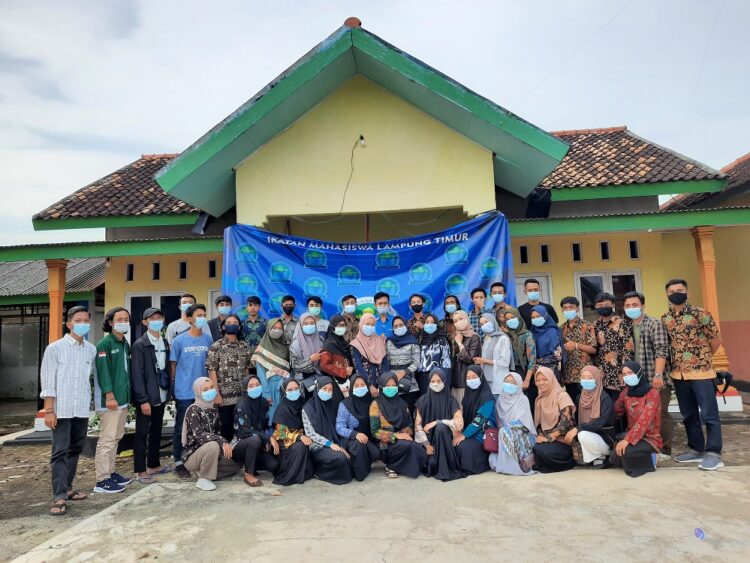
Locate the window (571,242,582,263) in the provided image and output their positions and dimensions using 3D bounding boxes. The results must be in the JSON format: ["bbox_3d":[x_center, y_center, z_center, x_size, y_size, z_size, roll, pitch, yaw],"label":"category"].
[{"bbox_3d":[3.533,-0.508,9.500,0.210,0.350,0.100,-3,-4,3],"label":"window"}]

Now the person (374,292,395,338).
[{"bbox_3d":[0.133,0.968,6.338,0.460,1.670,0.300,-2,-4,0],"label":"person"}]

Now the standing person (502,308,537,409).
[{"bbox_3d":[1.531,1.062,5.673,0.410,1.531,0.290,-7,-8,35],"label":"standing person"}]

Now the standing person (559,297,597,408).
[{"bbox_3d":[2.141,0.986,5.673,0.460,1.632,0.320,-7,-8,36],"label":"standing person"}]

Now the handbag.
[{"bbox_3d":[1.107,1.502,5.150,0.185,0.245,0.090,-3,-4,8],"label":"handbag"}]

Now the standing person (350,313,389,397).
[{"bbox_3d":[-0.033,1.127,5.992,0.450,1.568,0.310,-2,-4,-2],"label":"standing person"}]

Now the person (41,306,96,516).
[{"bbox_3d":[-2.599,1.048,4.596,0.460,1.675,0.340,4,-9,-45],"label":"person"}]

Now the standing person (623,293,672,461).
[{"bbox_3d":[2.644,0.926,5.309,0.500,1.660,0.380,-5,-5,30],"label":"standing person"}]

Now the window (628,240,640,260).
[{"bbox_3d":[4.981,-0.595,10.400,0.235,0.385,0.120,-2,-4,3],"label":"window"}]

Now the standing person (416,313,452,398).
[{"bbox_3d":[0.692,1.114,5.993,0.420,1.542,0.290,-3,-4,13],"label":"standing person"}]

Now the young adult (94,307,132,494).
[{"bbox_3d":[-2.365,1.077,4.937,0.310,1.680,0.410,-5,-5,34],"label":"young adult"}]

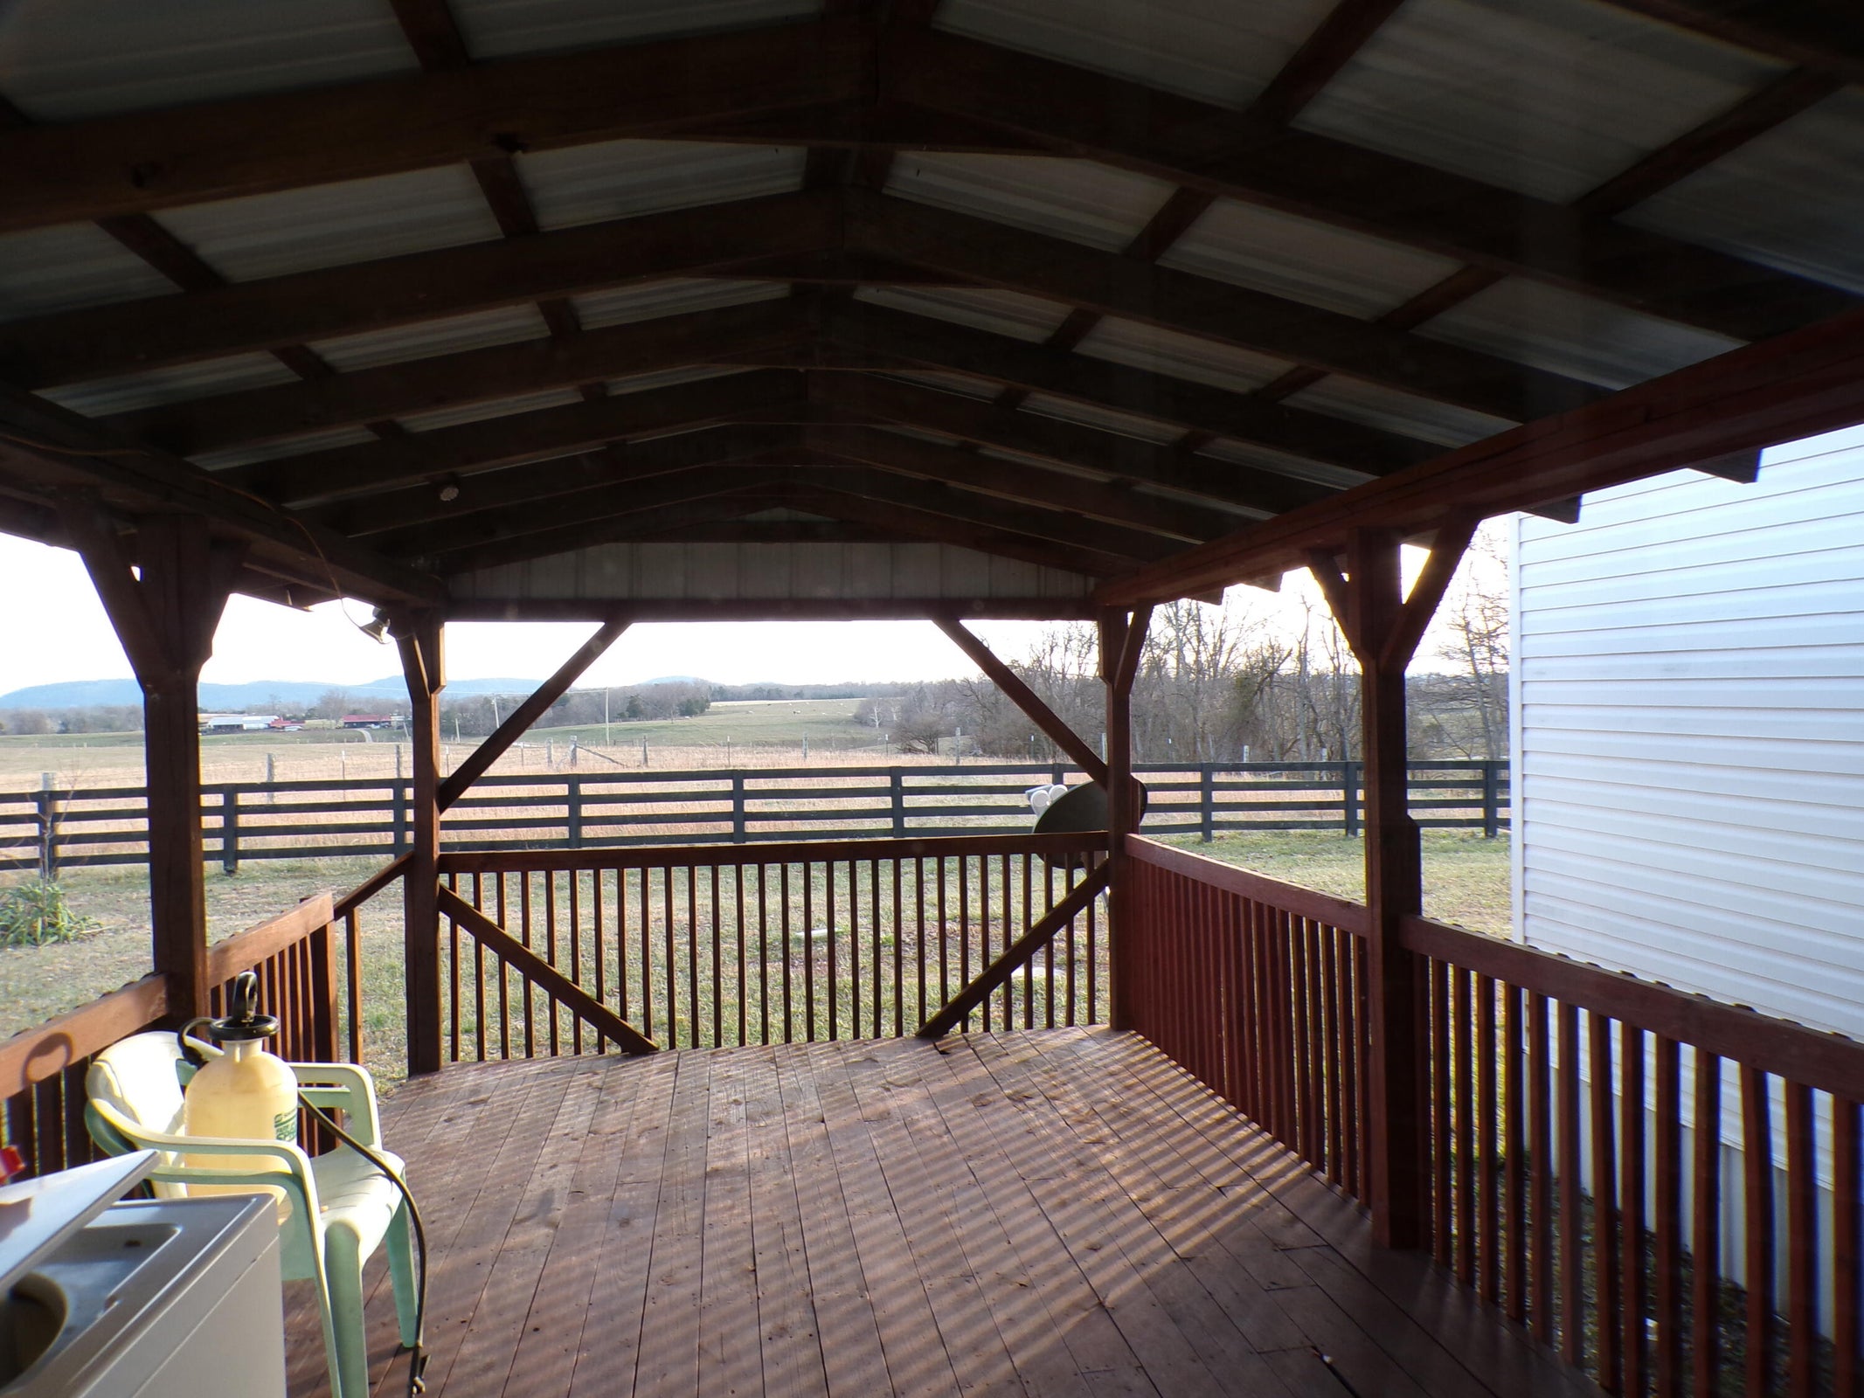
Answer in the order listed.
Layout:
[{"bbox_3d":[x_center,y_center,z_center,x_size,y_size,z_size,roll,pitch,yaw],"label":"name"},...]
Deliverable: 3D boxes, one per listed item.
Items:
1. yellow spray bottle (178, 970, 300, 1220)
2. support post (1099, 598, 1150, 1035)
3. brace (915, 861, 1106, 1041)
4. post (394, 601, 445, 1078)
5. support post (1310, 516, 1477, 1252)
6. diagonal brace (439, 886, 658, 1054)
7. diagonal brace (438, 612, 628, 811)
[{"bbox_3d":[-1.455,0.845,2.714,0.240,0.530,0.240,-1,-1,-13],"label":"yellow spray bottle"},{"bbox_3d":[0.906,0.559,5.851,0.160,1.959,0.580,-1,-1,-9],"label":"support post"},{"bbox_3d":[0.408,1.192,6.046,1.200,0.089,0.045,-41,5,-7],"label":"brace"},{"bbox_3d":[-2.112,0.605,5.308,0.160,1.959,0.580,-1,-1,-9],"label":"post"},{"bbox_3d":[1.261,0.513,3.540,0.165,1.959,0.910,-1,-1,-9],"label":"support post"},{"bbox_3d":[-1.711,1.225,5.710,1.190,0.088,0.045,39,-6,-6],"label":"diagonal brace"},{"bbox_3d":[-1.770,0.045,5.715,1.170,0.087,0.045,-46,6,-7],"label":"diagonal brace"}]

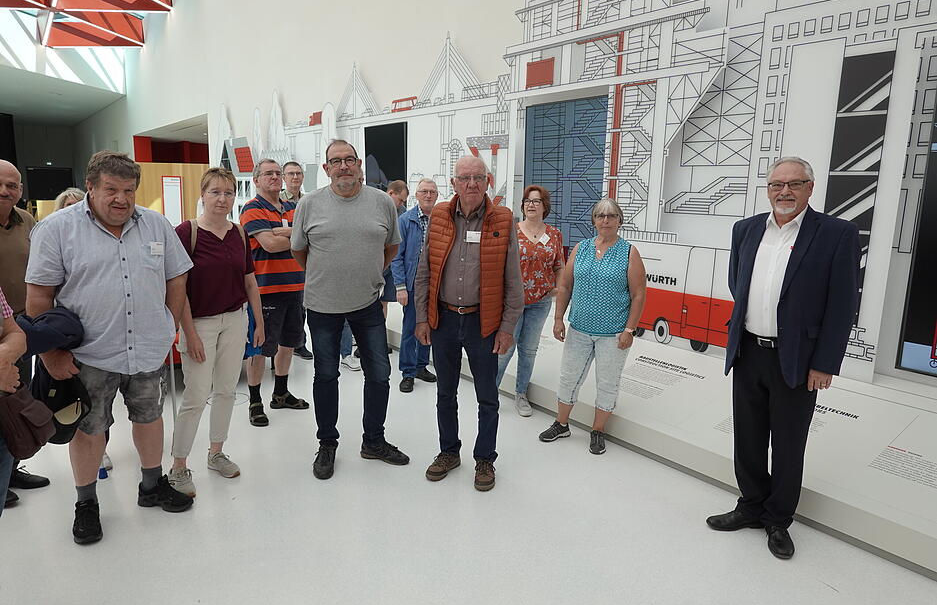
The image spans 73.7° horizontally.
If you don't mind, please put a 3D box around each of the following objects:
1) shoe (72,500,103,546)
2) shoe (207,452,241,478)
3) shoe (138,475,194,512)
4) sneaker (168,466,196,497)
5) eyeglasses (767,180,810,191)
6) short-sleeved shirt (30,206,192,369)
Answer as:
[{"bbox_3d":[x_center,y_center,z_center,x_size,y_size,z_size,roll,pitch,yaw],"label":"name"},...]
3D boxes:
[{"bbox_3d":[-1.803,1.017,2.958,0.120,0.120,0.300,-5,12,-30],"label":"shoe"},{"bbox_3d":[-1.357,0.890,3.480,0.267,0.100,0.097,8,12,32],"label":"shoe"},{"bbox_3d":[-1.493,0.942,3.093,0.302,0.130,0.113,3,10,10],"label":"shoe"},{"bbox_3d":[-1.504,0.935,3.297,0.100,0.105,0.262,-6,13,-36],"label":"sneaker"},{"bbox_3d":[1.366,-0.500,2.658,0.145,0.043,0.145,5,10,40],"label":"eyeglasses"},{"bbox_3d":[-1.639,-0.083,2.870,0.660,0.780,0.410,-8,14,-40],"label":"short-sleeved shirt"}]

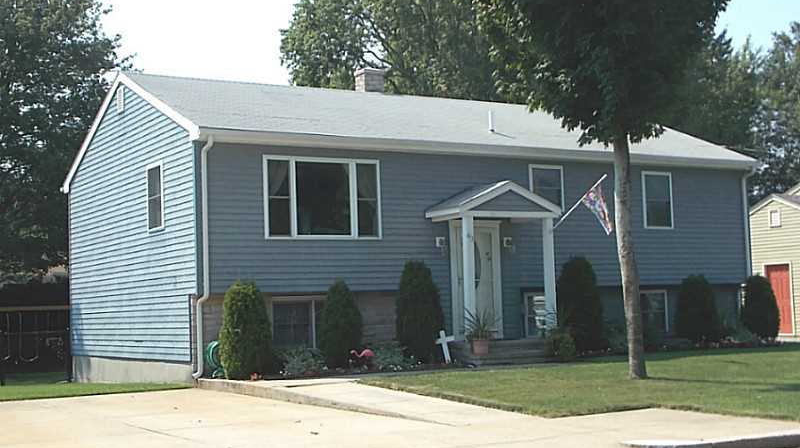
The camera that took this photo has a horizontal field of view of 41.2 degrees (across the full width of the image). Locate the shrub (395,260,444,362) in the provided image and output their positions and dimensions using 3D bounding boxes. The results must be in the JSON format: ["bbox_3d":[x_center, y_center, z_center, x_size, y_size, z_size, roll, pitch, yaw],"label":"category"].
[{"bbox_3d":[0.365,1.618,19.933,0.920,1.880,0.900,-2,-4,0],"label":"shrub"}]

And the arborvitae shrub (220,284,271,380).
[{"bbox_3d":[-2.611,1.783,18.085,0.910,1.650,0.900,-2,-4,0],"label":"arborvitae shrub"}]

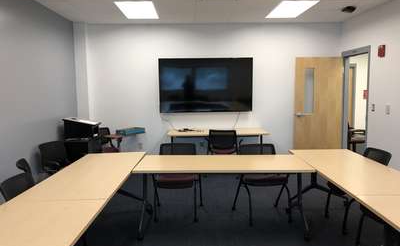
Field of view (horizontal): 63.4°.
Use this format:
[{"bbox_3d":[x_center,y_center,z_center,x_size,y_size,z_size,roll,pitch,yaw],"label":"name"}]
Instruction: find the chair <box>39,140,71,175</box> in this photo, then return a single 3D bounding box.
[{"bbox_3d":[-1.700,0.686,4.185,0.580,0.840,0.600,4,7,32],"label":"chair"}]

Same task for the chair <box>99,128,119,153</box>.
[{"bbox_3d":[-1.668,0.540,5.578,0.600,0.840,0.580,-4,7,-34],"label":"chair"}]

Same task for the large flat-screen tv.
[{"bbox_3d":[0.128,-0.770,6.677,1.910,1.100,0.080,0,6,0],"label":"large flat-screen tv"}]

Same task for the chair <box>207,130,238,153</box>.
[{"bbox_3d":[0.382,0.522,5.668,0.600,0.840,0.580,0,6,1],"label":"chair"}]

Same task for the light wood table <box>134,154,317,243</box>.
[{"bbox_3d":[0.239,0.796,3.575,1.810,0.735,0.760,0,6,0],"label":"light wood table"}]

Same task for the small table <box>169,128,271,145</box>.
[{"bbox_3d":[0.344,0.524,6.151,1.820,0.735,0.750,0,6,0],"label":"small table"}]

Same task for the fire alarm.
[{"bbox_3d":[2.932,-1.159,5.215,0.055,0.190,0.130,0,6,0],"label":"fire alarm"}]

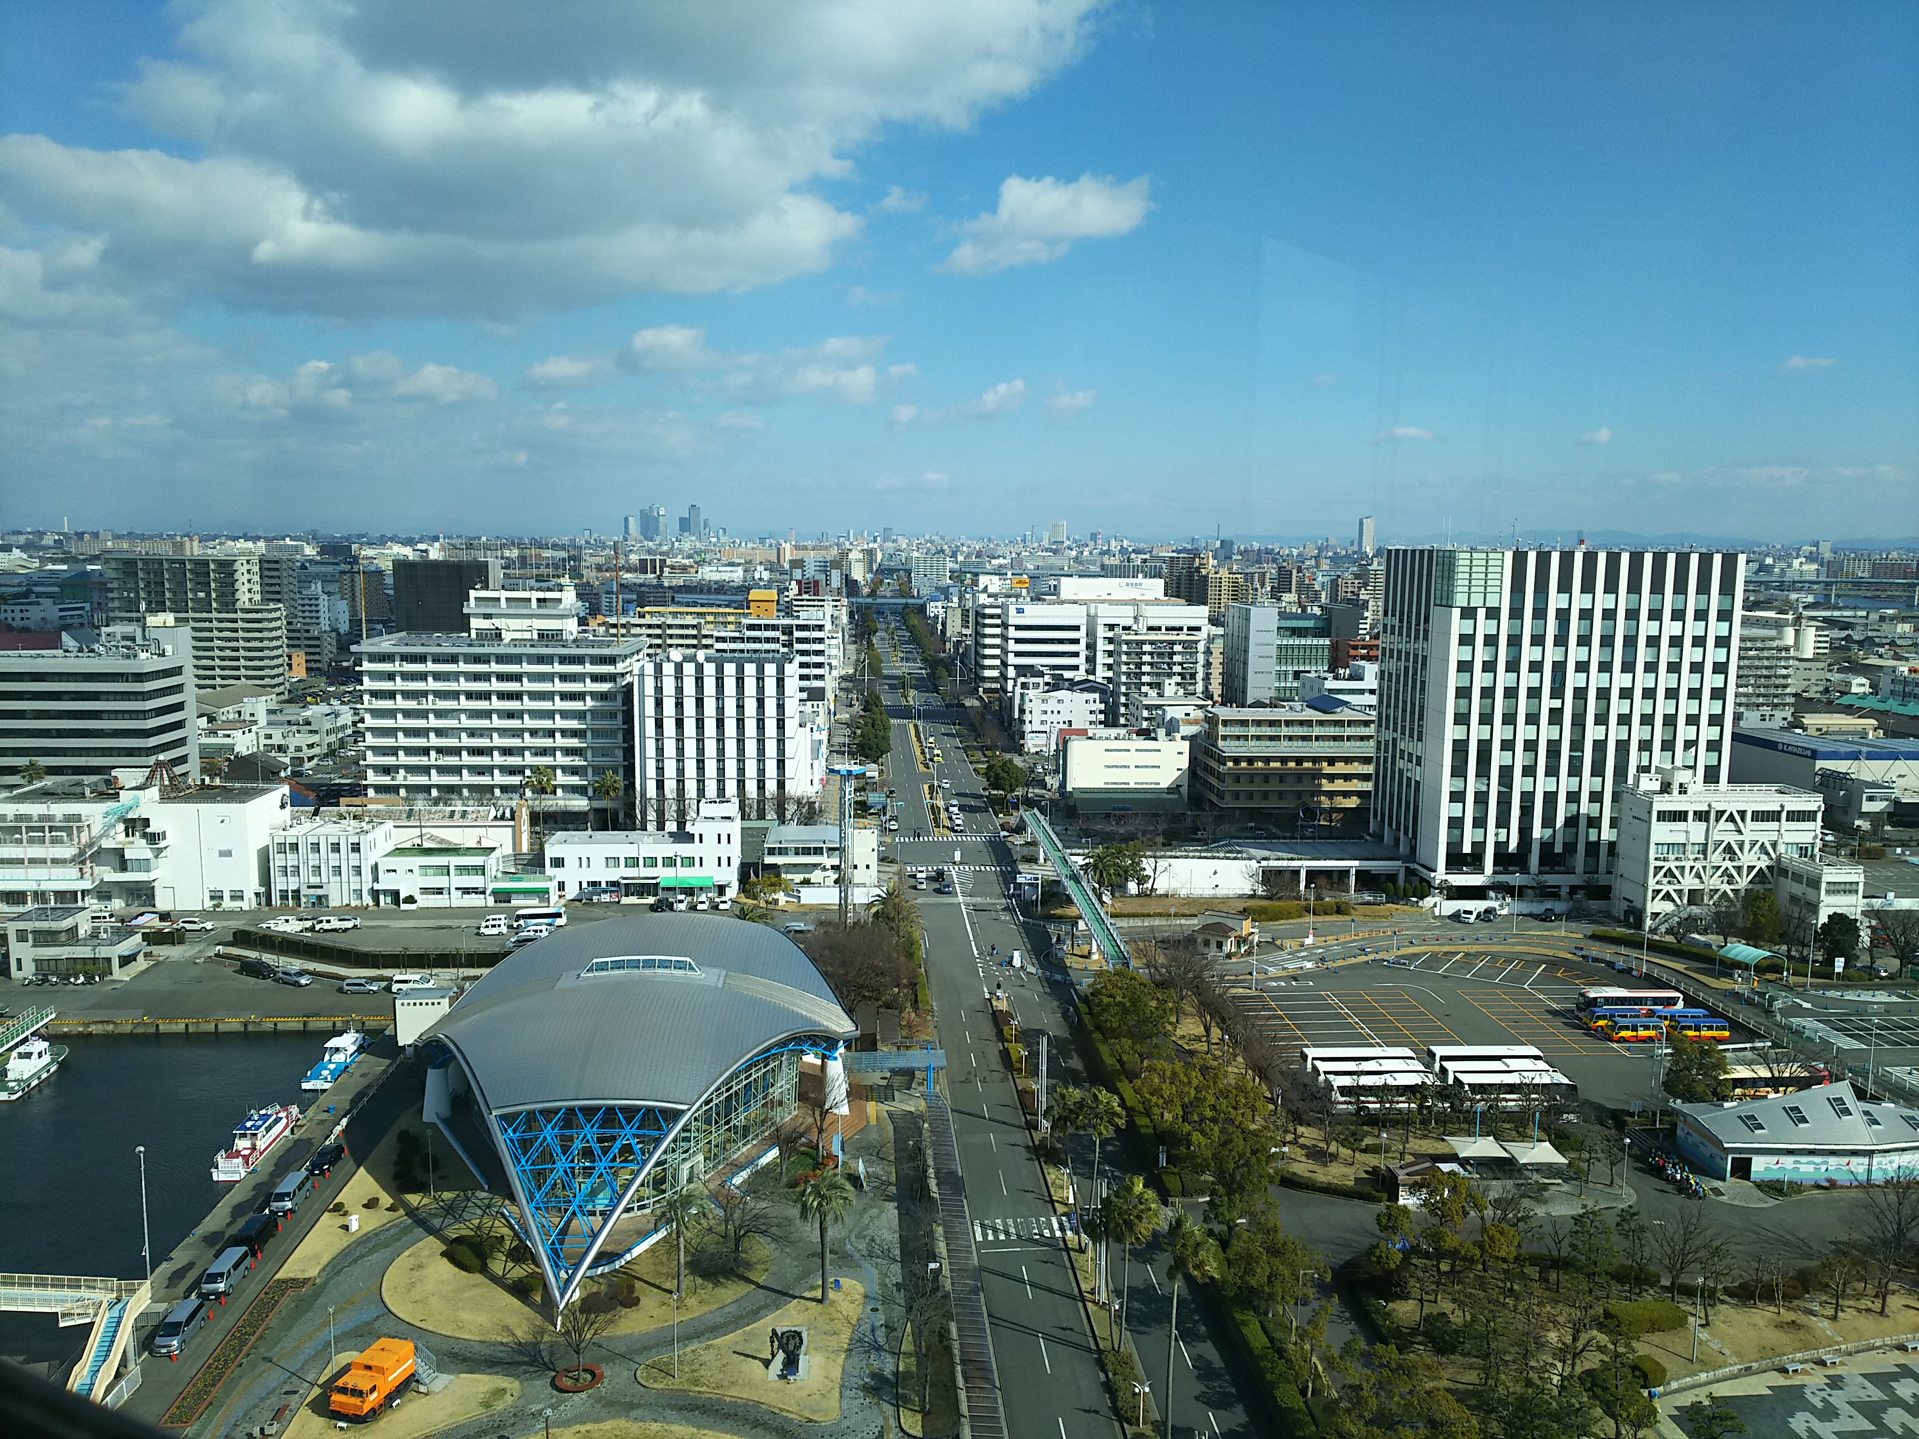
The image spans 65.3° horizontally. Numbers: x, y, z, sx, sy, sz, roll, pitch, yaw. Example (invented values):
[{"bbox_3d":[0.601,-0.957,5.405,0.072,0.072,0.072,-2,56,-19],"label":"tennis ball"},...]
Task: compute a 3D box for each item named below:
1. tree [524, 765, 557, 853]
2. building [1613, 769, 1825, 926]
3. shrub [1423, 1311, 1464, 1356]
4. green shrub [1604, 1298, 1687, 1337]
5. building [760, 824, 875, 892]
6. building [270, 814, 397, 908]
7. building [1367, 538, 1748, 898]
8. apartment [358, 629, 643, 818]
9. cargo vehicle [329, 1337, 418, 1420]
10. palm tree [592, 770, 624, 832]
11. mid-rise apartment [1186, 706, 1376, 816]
[{"bbox_3d":[-73.288,15.704,262.463,5.800,15.600,5.800,0,7,-4],"label":"tree"},{"bbox_3d":[110.140,18.540,217.800,24.400,22.300,9.730,0,7,-2],"label":"building"},{"bbox_3d":[34.503,43.743,106.650,2.850,2.900,2.850,0,7,-4],"label":"shrub"},{"bbox_3d":[50.260,43.784,109.773,5.900,1.100,2.900,0,7,-4],"label":"green shrub"},{"bbox_3d":[-22.543,21.628,244.638,18.200,9.600,14.000,0,7,-4],"label":"building"},{"bbox_3d":[-94.970,21.790,227.830,13.520,11.000,11.980,0,7,0],"label":"building"},{"bbox_3d":[95.990,-0.520,244.990,45.020,53.460,31.950,0,7,-3],"label":"building"},{"bbox_3d":[-88.802,1.923,298.381,50.300,33.600,37.000,0,7,-4],"label":"apartment"},{"bbox_3d":[-38.088,43.209,97.340,2.400,3.050,5.200,3,8,18],"label":"cargo vehicle"},{"bbox_3d":[-62.603,15.851,268.428,5.800,14.100,5.400,0,7,-4],"label":"palm tree"},{"bbox_3d":[65.820,8.450,303.350,30.600,21.300,26.000,0,7,-2],"label":"mid-rise apartment"}]

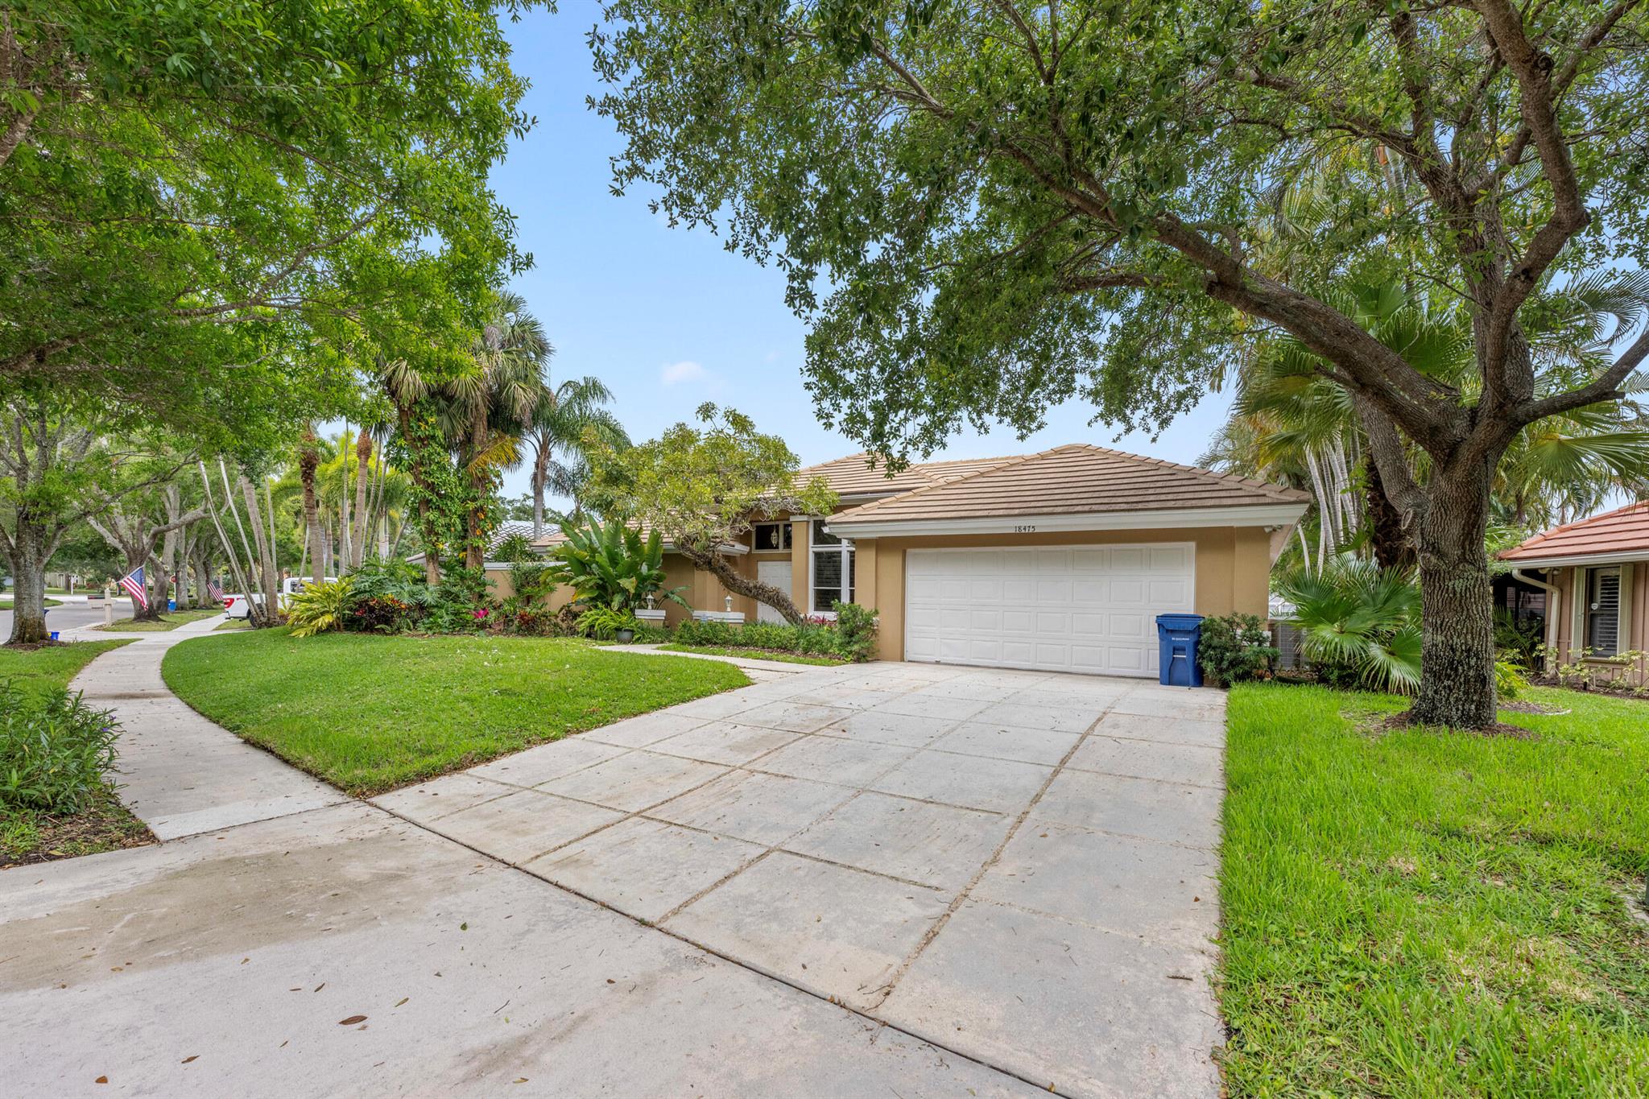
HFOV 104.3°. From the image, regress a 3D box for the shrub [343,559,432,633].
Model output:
[{"bbox_3d":[-13.759,1.482,20.200,2.300,2.300,2.000,2,-3,-34],"label":"shrub"}]

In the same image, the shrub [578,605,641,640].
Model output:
[{"bbox_3d":[-5.620,1.923,16.700,1.500,0.950,1.300,1,-3,-18],"label":"shrub"}]

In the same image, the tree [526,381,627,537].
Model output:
[{"bbox_3d":[-9.965,-2.050,25.500,4.500,9.500,4.400,1,-3,-21],"label":"tree"}]

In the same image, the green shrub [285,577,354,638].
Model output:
[{"bbox_3d":[-15.103,1.756,19.200,1.600,1.800,1.500,2,-3,-38],"label":"green shrub"}]

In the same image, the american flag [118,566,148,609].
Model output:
[{"bbox_3d":[-28.593,1.598,26.500,0.350,1.800,0.850,-2,-4,43],"label":"american flag"}]

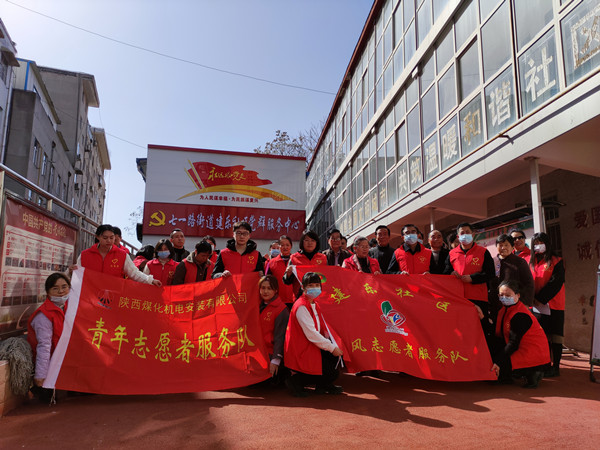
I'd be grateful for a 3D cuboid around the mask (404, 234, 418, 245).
[{"bbox_3d":[1.158,0.151,4.500,0.150,0.110,0.085,-1,-7,11],"label":"mask"}]

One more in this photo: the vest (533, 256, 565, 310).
[{"bbox_3d":[2.839,0.663,4.950,0.420,0.600,0.270,-8,-12,43],"label":"vest"}]

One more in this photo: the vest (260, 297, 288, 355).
[{"bbox_3d":[-0.292,0.991,4.150,0.450,0.620,0.290,-4,-10,27],"label":"vest"}]

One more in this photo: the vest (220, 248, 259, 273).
[{"bbox_3d":[-0.607,0.542,4.380,0.420,0.620,0.280,1,-7,-6],"label":"vest"}]

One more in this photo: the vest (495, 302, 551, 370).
[{"bbox_3d":[2.234,1.114,4.350,0.310,0.580,0.410,-17,1,-29],"label":"vest"}]

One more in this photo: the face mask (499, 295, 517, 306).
[{"bbox_3d":[2.016,0.737,4.200,0.150,0.110,0.095,-7,3,37],"label":"face mask"}]

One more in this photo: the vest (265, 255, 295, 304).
[{"bbox_3d":[-0.182,0.639,5.080,0.450,0.610,0.280,1,-9,-3],"label":"vest"}]

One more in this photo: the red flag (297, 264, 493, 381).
[{"bbox_3d":[0.947,0.956,4.250,1.920,1.100,0.250,0,-7,-2],"label":"red flag"}]

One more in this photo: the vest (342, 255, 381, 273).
[{"bbox_3d":[0.674,0.619,4.750,0.460,0.600,0.280,1,-9,-3],"label":"vest"}]

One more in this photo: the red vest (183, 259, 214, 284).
[{"bbox_3d":[-1.095,0.641,4.682,0.440,0.600,0.280,1,-1,-10],"label":"red vest"}]

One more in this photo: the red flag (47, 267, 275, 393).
[{"bbox_3d":[-1.248,0.939,4.050,1.900,1.200,0.250,1,-33,-5],"label":"red flag"}]

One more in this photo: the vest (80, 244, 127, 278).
[{"bbox_3d":[-1.972,0.504,4.320,0.460,0.630,0.280,3,-5,-19],"label":"vest"}]

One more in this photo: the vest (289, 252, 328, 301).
[{"bbox_3d":[0.093,0.594,4.720,0.450,0.620,0.280,0,-9,0],"label":"vest"}]

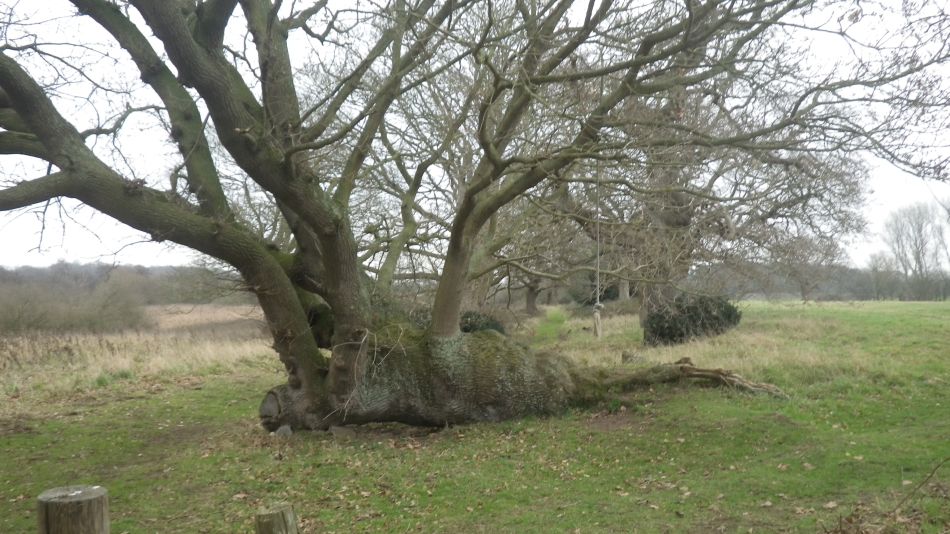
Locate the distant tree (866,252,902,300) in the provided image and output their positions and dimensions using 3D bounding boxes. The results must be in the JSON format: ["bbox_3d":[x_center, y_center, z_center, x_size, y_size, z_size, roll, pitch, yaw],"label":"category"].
[{"bbox_3d":[69.682,1.617,120.000,6.200,8.200,6.000,-1,-2,30],"label":"distant tree"}]

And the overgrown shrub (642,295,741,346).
[{"bbox_3d":[6.601,1.631,21.500,2.850,1.500,2.400,-1,-2,17],"label":"overgrown shrub"}]

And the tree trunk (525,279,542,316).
[{"bbox_3d":[3.484,1.817,42.000,1.000,2.300,1.000,0,-2,0],"label":"tree trunk"}]

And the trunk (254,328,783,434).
[{"bbox_3d":[0.900,1.310,9.350,7.100,1.150,1.300,1,-2,-18],"label":"trunk"}]

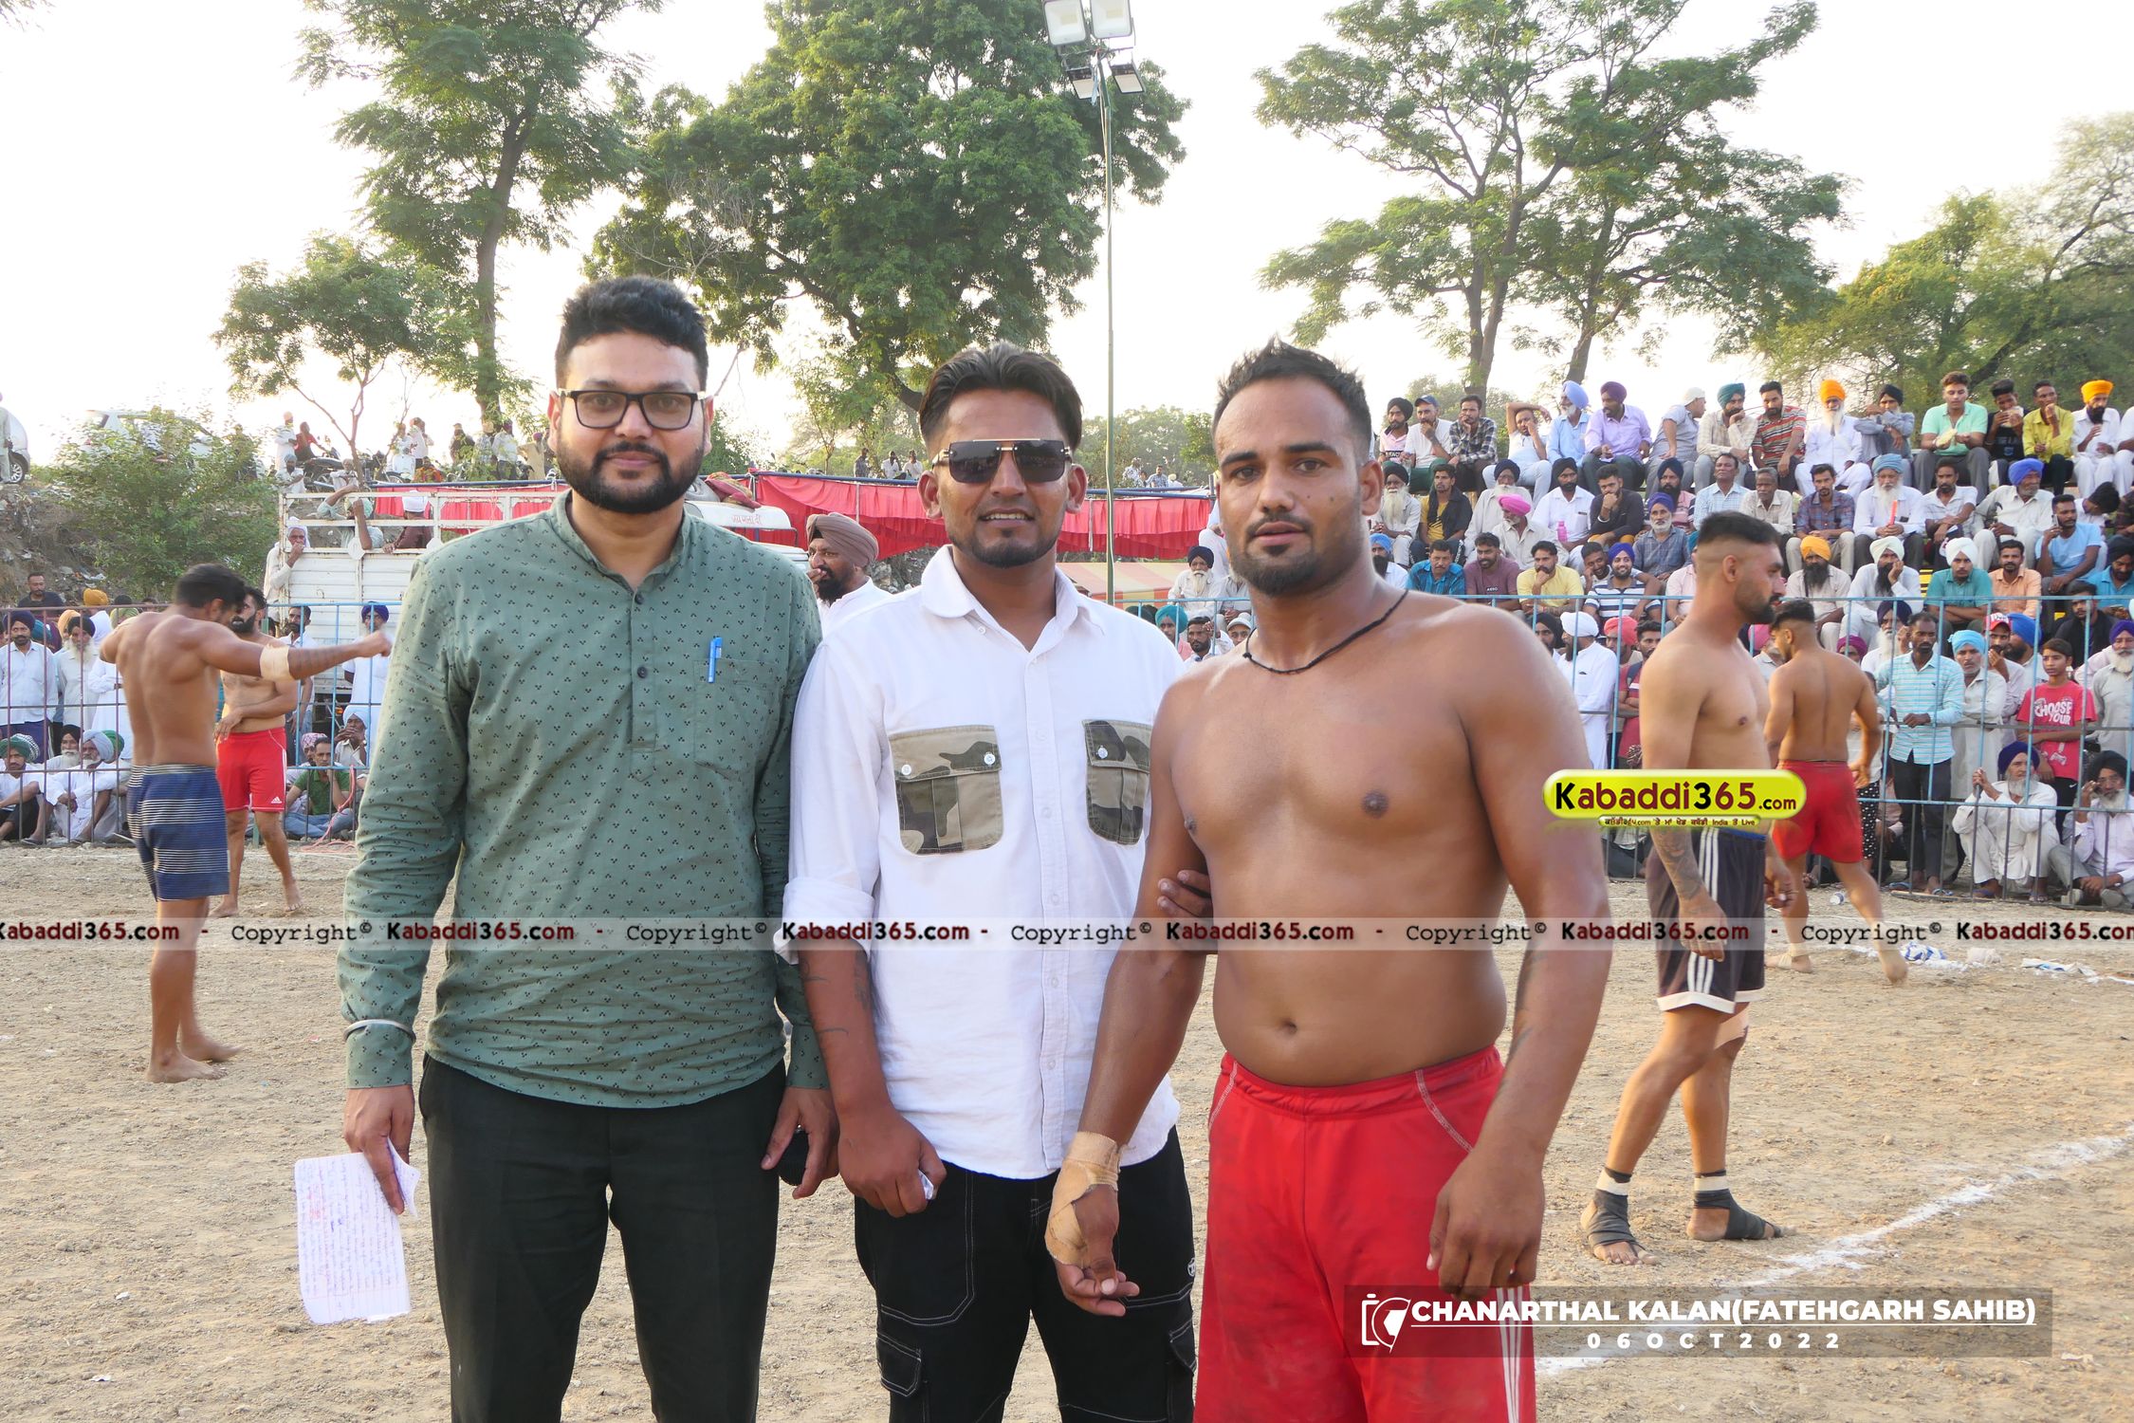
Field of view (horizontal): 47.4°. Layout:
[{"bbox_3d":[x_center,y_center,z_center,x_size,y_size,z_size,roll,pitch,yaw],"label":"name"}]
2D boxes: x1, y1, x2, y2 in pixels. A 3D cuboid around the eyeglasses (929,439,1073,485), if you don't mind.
[{"bbox_3d":[-0.070,-0.275,2.670,0.150,0.050,0.145,0,2,-5],"label":"eyeglasses"}]

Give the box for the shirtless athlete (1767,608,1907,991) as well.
[{"bbox_3d":[3.460,0.352,10.950,0.620,1.690,0.520,0,1,-9],"label":"shirtless athlete"}]

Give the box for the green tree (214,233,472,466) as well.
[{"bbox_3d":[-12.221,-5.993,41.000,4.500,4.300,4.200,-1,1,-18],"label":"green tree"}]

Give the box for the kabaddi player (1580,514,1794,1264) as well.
[{"bbox_3d":[1.475,0.405,5.820,0.500,1.760,0.520,1,1,30],"label":"kabaddi player"}]

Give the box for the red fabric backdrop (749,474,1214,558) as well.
[{"bbox_3d":[-0.954,-2.150,27.000,5.800,0.950,0.250,-1,2,-29],"label":"red fabric backdrop"}]

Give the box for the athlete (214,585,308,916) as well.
[{"bbox_3d":[-4.411,0.214,13.300,0.530,1.780,0.480,0,1,-6],"label":"athlete"}]

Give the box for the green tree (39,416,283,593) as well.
[{"bbox_3d":[-11.953,-2.679,32.000,3.200,2.600,2.800,-1,1,-20],"label":"green tree"}]

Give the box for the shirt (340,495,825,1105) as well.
[{"bbox_3d":[-0.525,0.093,2.630,0.520,0.650,0.290,0,1,-13],"label":"shirt"}]

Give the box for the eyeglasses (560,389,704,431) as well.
[{"bbox_3d":[-0.460,-0.320,2.580,0.148,0.046,0.145,0,6,-11],"label":"eyeglasses"}]

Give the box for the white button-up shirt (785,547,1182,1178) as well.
[{"bbox_3d":[-0.075,0.163,2.670,0.460,0.680,0.290,0,1,-12],"label":"white button-up shirt"}]

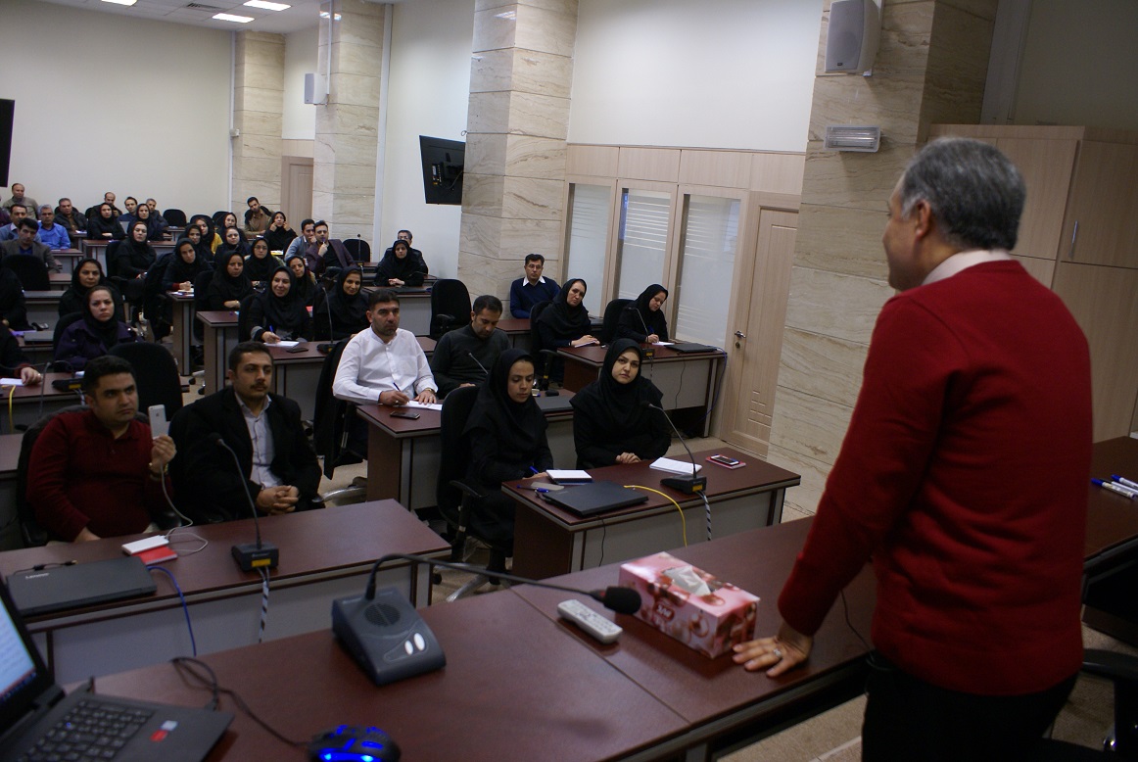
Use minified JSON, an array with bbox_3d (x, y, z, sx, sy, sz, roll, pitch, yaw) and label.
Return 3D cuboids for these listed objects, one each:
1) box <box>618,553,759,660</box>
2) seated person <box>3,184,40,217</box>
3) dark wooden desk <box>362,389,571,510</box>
[{"bbox_3d":[0.224,0.418,1.626,0.121,0.085,0.242,-6,16,-40],"label":"box"},{"bbox_3d":[-8.684,-2.414,13.569,0.560,1.310,0.750,-7,18,-42],"label":"seated person"},{"bbox_3d":[-0.498,0.523,5.095,1.392,0.737,0.523,-5,15,-35],"label":"dark wooden desk"}]

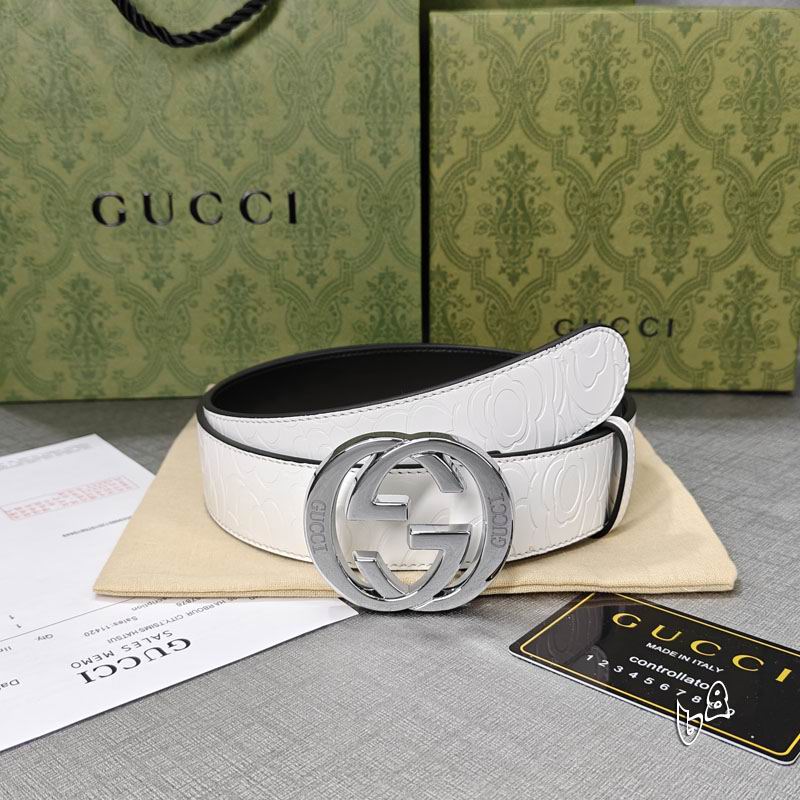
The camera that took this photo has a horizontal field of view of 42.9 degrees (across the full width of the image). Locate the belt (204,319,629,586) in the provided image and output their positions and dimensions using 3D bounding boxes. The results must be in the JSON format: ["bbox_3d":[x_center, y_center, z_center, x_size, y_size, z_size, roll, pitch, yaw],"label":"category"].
[{"bbox_3d":[0.009,0.004,0.400,0.171,0.074,0.176,0,18,0],"label":"belt"}]

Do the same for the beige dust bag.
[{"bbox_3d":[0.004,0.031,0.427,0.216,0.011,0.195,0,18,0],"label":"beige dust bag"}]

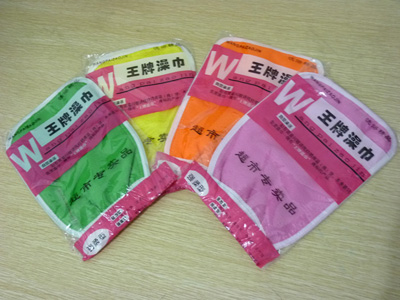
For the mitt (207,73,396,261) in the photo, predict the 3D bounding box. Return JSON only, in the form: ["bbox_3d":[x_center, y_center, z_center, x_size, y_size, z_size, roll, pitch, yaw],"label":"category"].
[{"bbox_3d":[0.113,0.002,0.589,0.190,0.014,0.149,-41,66,-6],"label":"mitt"}]

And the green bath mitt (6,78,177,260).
[{"bbox_3d":[-0.144,0.010,0.642,0.148,0.016,0.217,-42,66,-6],"label":"green bath mitt"}]

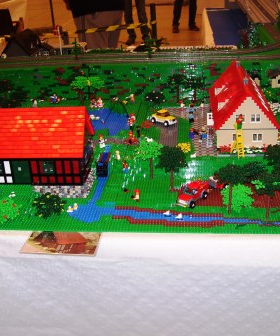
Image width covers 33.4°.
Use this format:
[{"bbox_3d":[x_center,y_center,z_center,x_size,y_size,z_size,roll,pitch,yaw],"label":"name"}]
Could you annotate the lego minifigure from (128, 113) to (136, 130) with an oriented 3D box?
[{"bbox_3d":[-0.028,-0.164,1.696,0.020,0.052,0.026,-10,30,-14],"label":"lego minifigure"}]

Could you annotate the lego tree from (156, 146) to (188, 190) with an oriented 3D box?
[{"bbox_3d":[0.088,0.008,1.284,0.084,0.136,0.084,1,29,5],"label":"lego tree"}]

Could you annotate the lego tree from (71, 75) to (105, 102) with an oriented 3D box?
[{"bbox_3d":[-0.232,-0.353,2.102,0.153,0.115,0.130,0,26,6],"label":"lego tree"}]

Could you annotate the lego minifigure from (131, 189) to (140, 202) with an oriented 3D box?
[{"bbox_3d":[-0.010,0.075,1.268,0.025,0.042,0.018,17,34,32],"label":"lego minifigure"}]

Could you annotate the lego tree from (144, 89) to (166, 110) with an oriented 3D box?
[{"bbox_3d":[0.062,-0.274,1.879,0.080,0.065,0.080,1,29,5],"label":"lego tree"}]

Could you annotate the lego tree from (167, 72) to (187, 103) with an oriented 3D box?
[{"bbox_3d":[0.161,-0.347,2.034,0.086,0.128,0.086,0,26,6],"label":"lego tree"}]

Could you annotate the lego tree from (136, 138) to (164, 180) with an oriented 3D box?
[{"bbox_3d":[0.029,-0.025,1.378,0.078,0.125,0.078,0,26,6],"label":"lego tree"}]

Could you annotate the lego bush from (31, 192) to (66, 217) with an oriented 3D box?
[{"bbox_3d":[-0.230,0.102,1.195,0.084,0.076,0.084,0,26,6],"label":"lego bush"}]

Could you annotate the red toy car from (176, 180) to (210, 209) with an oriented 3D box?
[{"bbox_3d":[0.146,0.074,1.260,0.035,0.040,0.094,21,36,36],"label":"red toy car"}]

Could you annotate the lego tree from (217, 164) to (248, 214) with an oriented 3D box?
[{"bbox_3d":[0.228,0.059,1.177,0.073,0.139,0.073,1,29,5],"label":"lego tree"}]

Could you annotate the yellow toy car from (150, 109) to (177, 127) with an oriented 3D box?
[{"bbox_3d":[0.094,-0.195,1.817,0.088,0.045,0.048,17,32,36],"label":"yellow toy car"}]

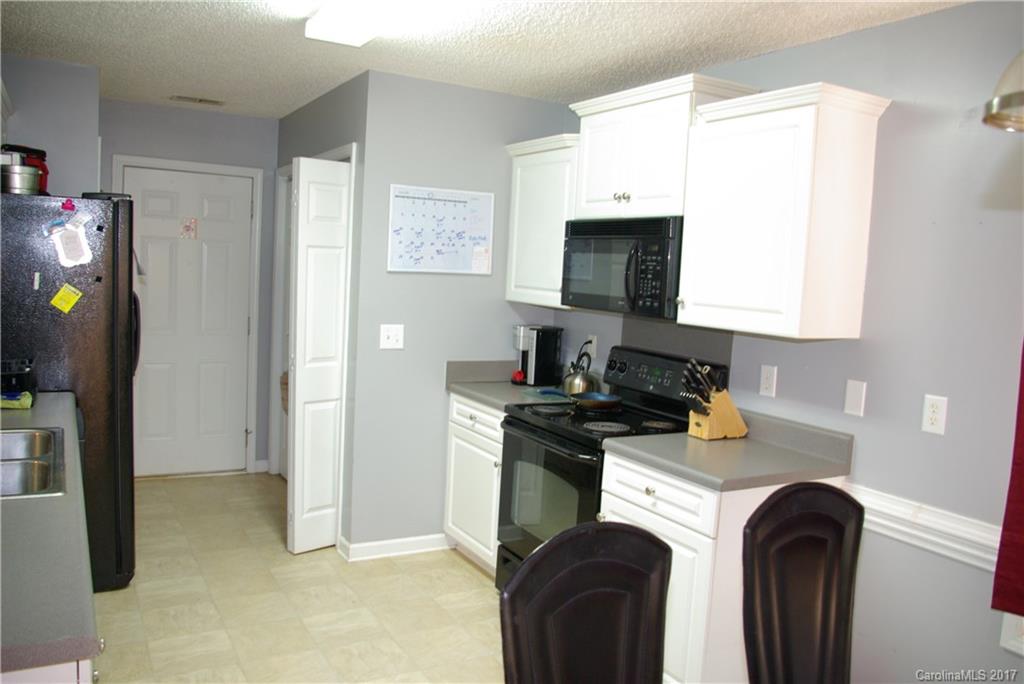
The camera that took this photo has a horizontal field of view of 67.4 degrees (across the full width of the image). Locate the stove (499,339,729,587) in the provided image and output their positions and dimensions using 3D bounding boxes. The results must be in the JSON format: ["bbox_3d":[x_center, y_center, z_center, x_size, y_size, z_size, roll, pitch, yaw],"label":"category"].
[{"bbox_3d":[0.407,0.655,3.502,0.670,1.190,0.765,0,6,-31],"label":"stove"}]

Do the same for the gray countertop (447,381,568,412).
[{"bbox_3d":[0.094,0.285,4.072,0.651,0.042,0.607,0,6,-31],"label":"gray countertop"}]

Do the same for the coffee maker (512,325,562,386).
[{"bbox_3d":[0.146,0.083,4.315,0.245,0.320,0.160,0,6,-31],"label":"coffee maker"}]

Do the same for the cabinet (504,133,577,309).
[{"bbox_3d":[0.270,-0.611,4.061,0.362,0.845,0.612,0,6,-31],"label":"cabinet"}]

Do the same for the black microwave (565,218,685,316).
[{"bbox_3d":[0.593,-0.335,3.479,0.395,0.401,0.753,0,6,-31],"label":"black microwave"}]

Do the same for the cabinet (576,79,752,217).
[{"bbox_3d":[0.632,-0.812,3.443,0.366,0.539,0.838,0,6,-31],"label":"cabinet"}]

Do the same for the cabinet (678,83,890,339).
[{"bbox_3d":[0.973,-0.455,2.868,0.363,0.830,0.632,0,6,-31],"label":"cabinet"}]

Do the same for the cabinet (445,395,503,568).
[{"bbox_3d":[0.077,0.739,4.119,0.631,0.873,0.607,0,6,-31],"label":"cabinet"}]

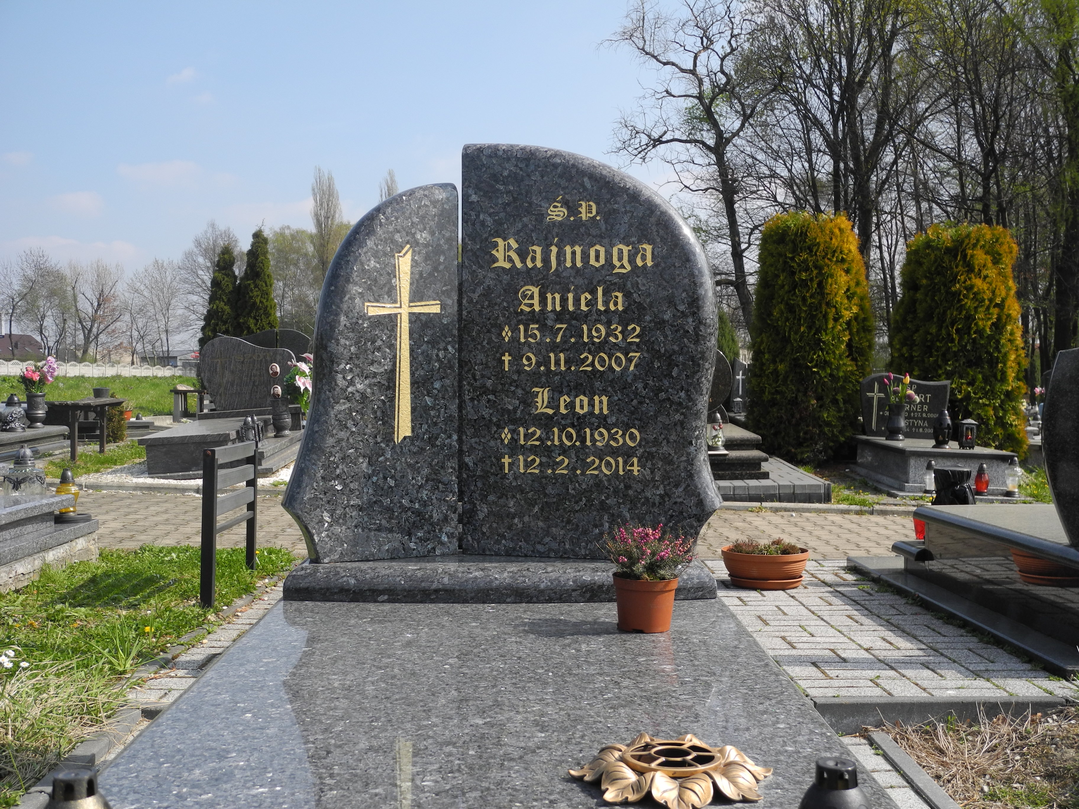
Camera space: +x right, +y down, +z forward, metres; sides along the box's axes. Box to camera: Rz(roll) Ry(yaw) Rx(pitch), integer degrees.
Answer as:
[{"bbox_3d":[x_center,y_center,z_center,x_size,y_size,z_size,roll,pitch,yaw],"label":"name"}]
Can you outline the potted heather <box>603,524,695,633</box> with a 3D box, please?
[{"bbox_3d":[0.287,0.449,3.372,0.240,0.275,0.235,0,1,-1],"label":"potted heather"}]

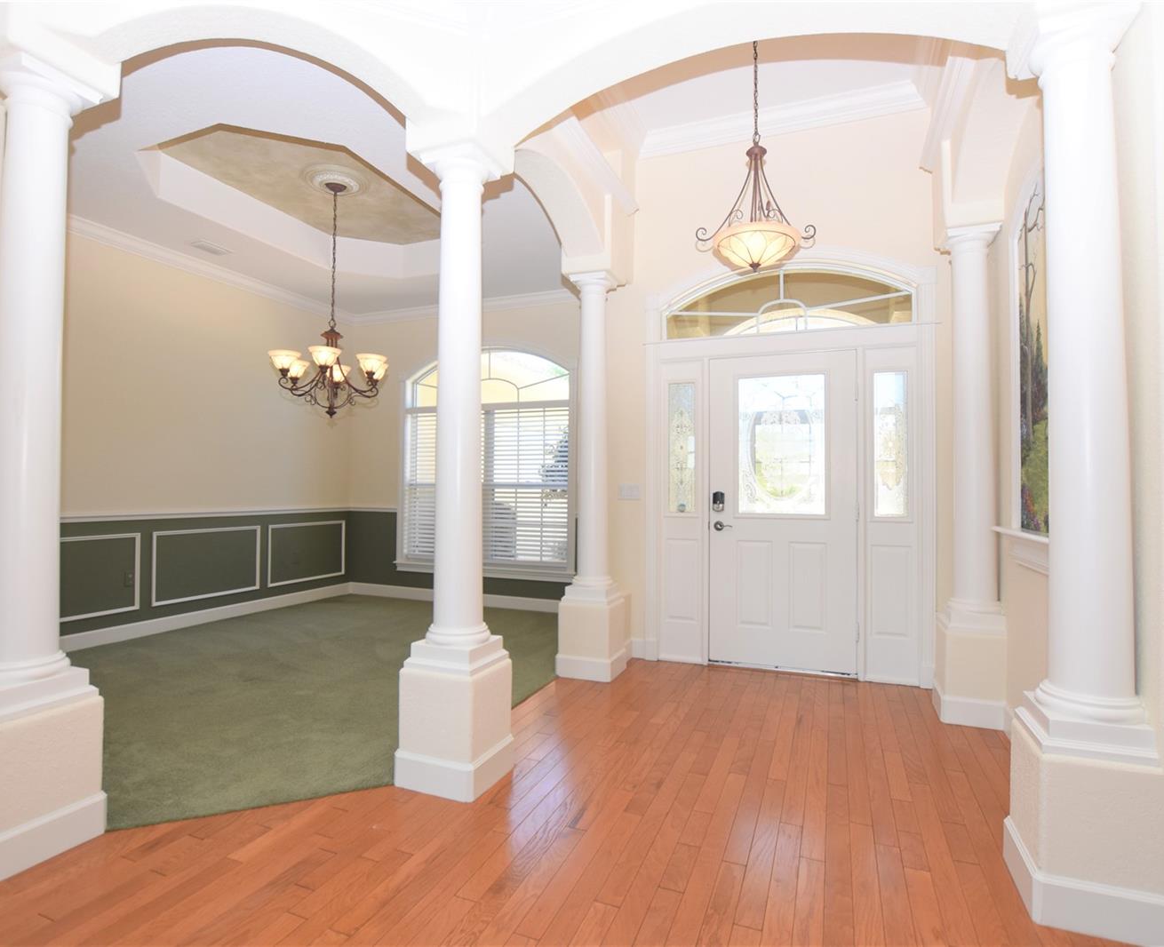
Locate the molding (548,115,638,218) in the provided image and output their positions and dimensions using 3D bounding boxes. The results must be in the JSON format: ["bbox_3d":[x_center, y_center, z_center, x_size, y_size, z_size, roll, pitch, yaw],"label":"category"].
[{"bbox_3d":[0.102,-1.751,3.385,0.085,0.120,1.450,0,-1,21],"label":"molding"}]

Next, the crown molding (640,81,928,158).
[{"bbox_3d":[1.248,-2.304,3.874,1.793,0.155,0.110,0,-1,21],"label":"crown molding"}]

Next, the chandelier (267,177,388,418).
[{"bbox_3d":[-1.740,-1.223,4.142,0.760,1.665,0.760,0,-1,21],"label":"chandelier"}]

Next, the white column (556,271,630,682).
[{"bbox_3d":[0.073,0.004,3.791,0.342,2.510,0.340,0,-1,21],"label":"white column"}]

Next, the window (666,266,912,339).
[{"bbox_3d":[1.306,-1.142,3.896,1.522,0.435,0.090,0,-1,21],"label":"window"}]

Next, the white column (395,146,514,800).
[{"bbox_3d":[-0.497,-0.027,2.425,0.344,2.500,0.330,0,-1,21],"label":"white column"}]

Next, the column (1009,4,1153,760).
[{"bbox_3d":[1.436,-0.262,1.722,0.273,2.055,0.300,0,-1,21],"label":"column"}]

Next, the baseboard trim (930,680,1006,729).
[{"bbox_3d":[1.989,1.195,3.068,0.278,0.122,0.310,0,-1,21],"label":"baseboard trim"}]

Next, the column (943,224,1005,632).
[{"bbox_3d":[2.021,-0.228,3.106,0.275,2.050,0.295,0,-1,21],"label":"column"}]

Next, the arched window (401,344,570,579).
[{"bbox_3d":[-0.981,-0.151,5.826,1.940,2.160,0.120,0,-1,21],"label":"arched window"}]

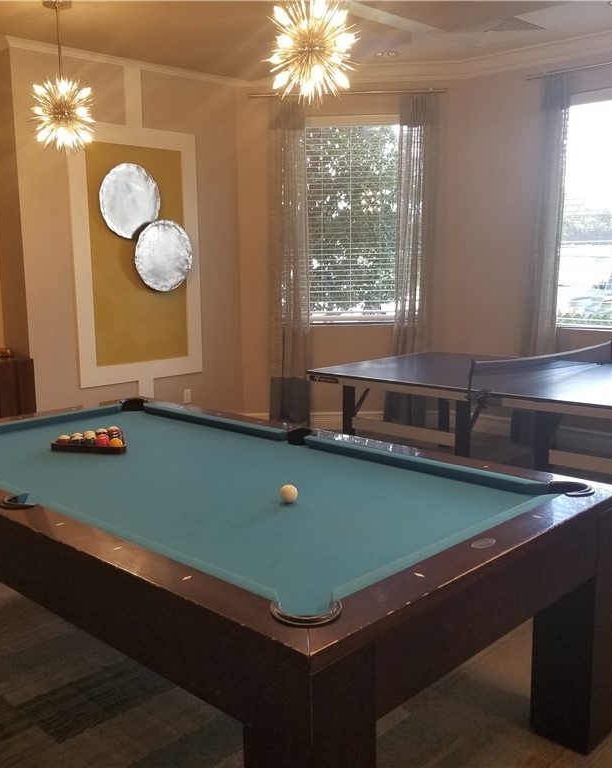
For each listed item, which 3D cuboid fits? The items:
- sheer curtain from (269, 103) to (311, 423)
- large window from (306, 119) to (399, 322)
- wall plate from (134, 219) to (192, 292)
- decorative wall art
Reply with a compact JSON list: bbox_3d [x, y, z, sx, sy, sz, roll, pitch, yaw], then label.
[{"bbox_3d":[-0.146,-0.978,6.590,0.368,2.832,0.110,0,9,4],"label":"sheer curtain"},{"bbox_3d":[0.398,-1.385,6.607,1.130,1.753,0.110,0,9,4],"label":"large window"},{"bbox_3d":[-1.126,-1.019,6.125,0.528,0.553,0.050,-8,12,-41],"label":"wall plate"},{"bbox_3d":[-1.299,-1.147,5.985,1.106,2.303,0.080,-8,12,-41],"label":"decorative wall art"}]

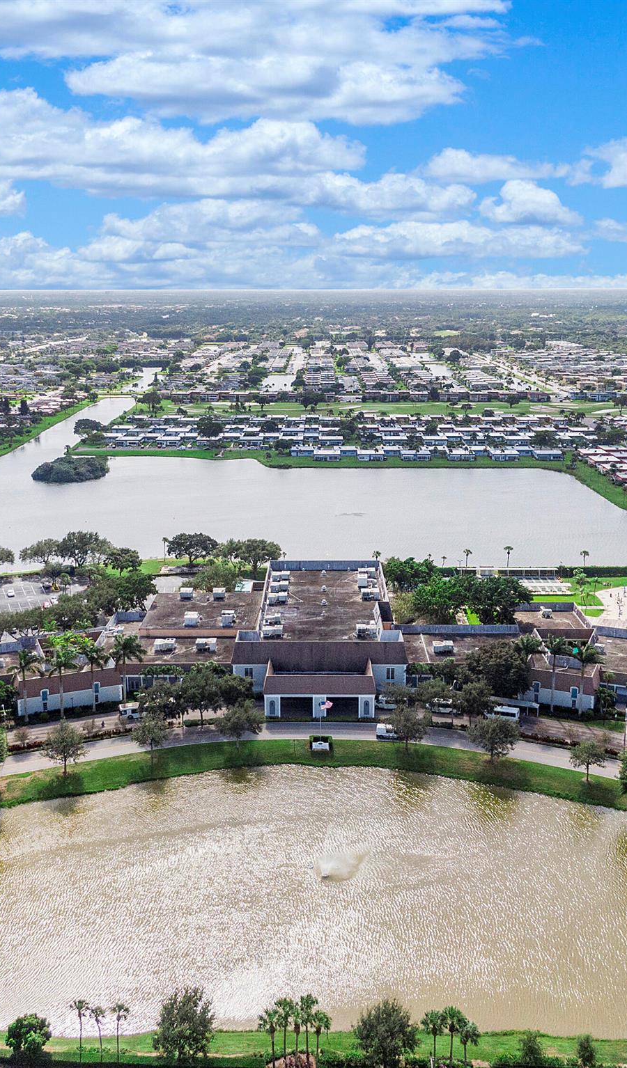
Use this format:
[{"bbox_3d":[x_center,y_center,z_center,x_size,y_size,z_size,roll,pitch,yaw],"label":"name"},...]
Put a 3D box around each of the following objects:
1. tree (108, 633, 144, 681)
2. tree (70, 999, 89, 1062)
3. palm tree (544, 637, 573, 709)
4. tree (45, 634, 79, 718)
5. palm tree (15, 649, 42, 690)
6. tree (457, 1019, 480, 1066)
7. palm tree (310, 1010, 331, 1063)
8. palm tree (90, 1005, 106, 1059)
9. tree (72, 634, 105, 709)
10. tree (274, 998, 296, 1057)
[{"bbox_3d":[-43.200,31.830,229.520,8.580,18.380,8.580,-3,14,-11],"label":"tree"},{"bbox_3d":[-28.790,60.770,121.450,2.400,8.100,2.400,0,14,0],"label":"tree"},{"bbox_3d":[55.350,32.250,225.660,7.560,18.770,7.560,3,15,14],"label":"palm tree"},{"bbox_3d":[-54.930,31.950,215.790,7.200,18.200,7.200,0,14,0],"label":"tree"},{"bbox_3d":[-62.460,33.110,214.930,6.600,16.400,6.600,0,14,0],"label":"palm tree"},{"bbox_3d":[19.290,63.790,124.030,3.050,7.530,3.050,2,14,10],"label":"tree"},{"bbox_3d":[0.880,61.370,121.240,2.600,6.900,2.600,0,14,0],"label":"palm tree"},{"bbox_3d":[-27.190,63.370,125.830,2.040,7.790,2.040,-4,15,-14],"label":"palm tree"},{"bbox_3d":[-50.770,31.920,227.350,7.860,19.310,7.860,-4,15,-13],"label":"tree"},{"bbox_3d":[-3.450,60.540,121.140,2.800,8.600,2.800,0,14,0],"label":"tree"}]

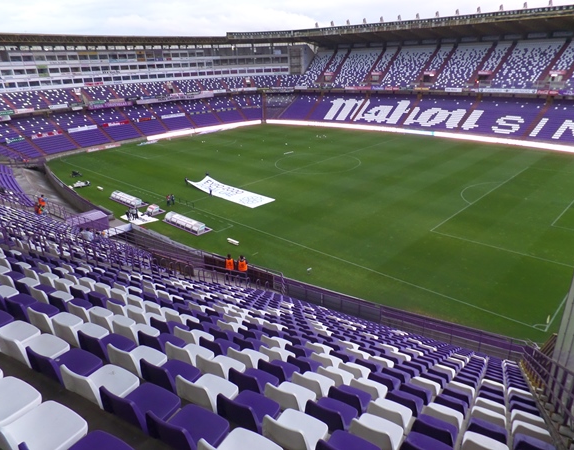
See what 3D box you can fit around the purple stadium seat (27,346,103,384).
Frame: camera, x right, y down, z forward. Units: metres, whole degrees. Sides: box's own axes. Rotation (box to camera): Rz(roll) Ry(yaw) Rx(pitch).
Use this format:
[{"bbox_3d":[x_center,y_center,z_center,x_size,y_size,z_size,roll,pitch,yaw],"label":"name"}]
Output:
[{"bbox_3d":[-2.041,1.213,3.698,0.437,0.348,0.435,10,25,28],"label":"purple stadium seat"}]

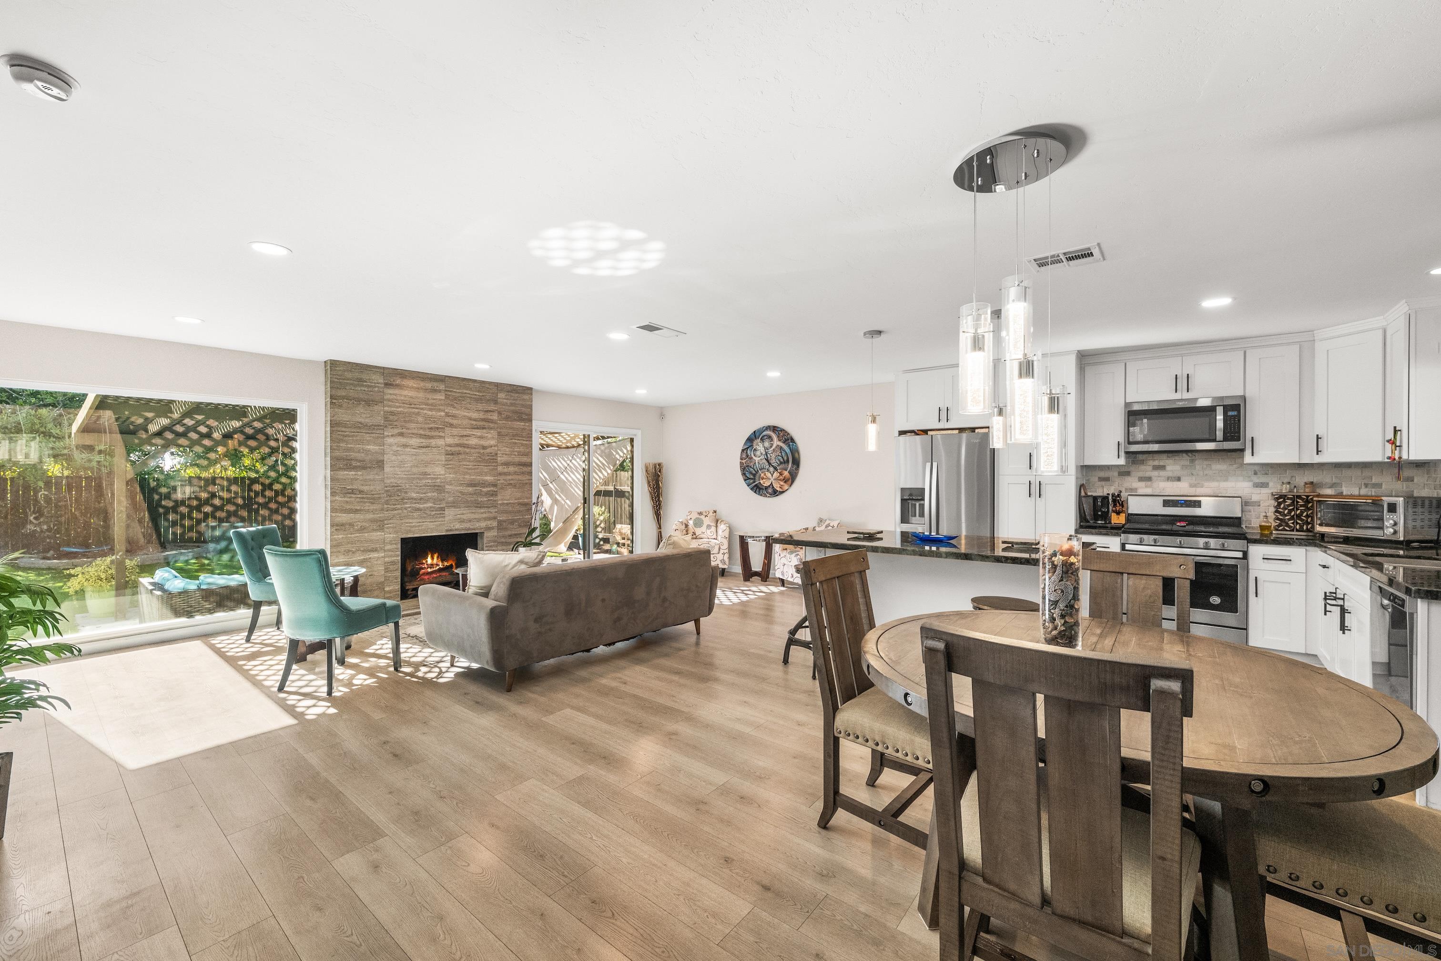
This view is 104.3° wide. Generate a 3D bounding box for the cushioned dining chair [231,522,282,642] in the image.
[{"bbox_3d":[-3.627,0.846,4.806,0.655,0.942,0.536,0,0,-8],"label":"cushioned dining chair"}]

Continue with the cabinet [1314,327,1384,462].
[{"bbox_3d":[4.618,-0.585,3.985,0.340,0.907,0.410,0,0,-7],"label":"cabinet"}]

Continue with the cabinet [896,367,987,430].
[{"bbox_3d":[2.375,-0.801,5.787,0.920,0.590,0.600,0,0,38],"label":"cabinet"}]

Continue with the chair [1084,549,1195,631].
[{"bbox_3d":[1.660,0.834,2.320,0.480,1.020,0.570,0,0,38],"label":"chair"}]

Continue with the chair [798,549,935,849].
[{"bbox_3d":[0.697,0.830,2.218,0.570,1.020,0.490,0,0,38],"label":"chair"}]

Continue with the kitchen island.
[{"bbox_3d":[1.480,0.880,3.923,1.840,0.915,1.170,0,0,38],"label":"kitchen island"}]

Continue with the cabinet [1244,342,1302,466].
[{"bbox_3d":[4.345,-0.588,4.440,0.305,0.907,0.330,0,0,38],"label":"cabinet"}]

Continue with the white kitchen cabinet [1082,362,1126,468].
[{"bbox_3d":[3.518,-0.590,5.124,0.316,0.901,0.327,0,0,38],"label":"white kitchen cabinet"}]

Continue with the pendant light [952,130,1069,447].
[{"bbox_3d":[0.971,-0.571,1.883,0.341,1.061,0.341,0,0,38],"label":"pendant light"}]

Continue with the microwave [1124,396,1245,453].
[{"bbox_3d":[3.924,-0.457,4.768,0.753,0.439,0.387,0,0,38],"label":"microwave"}]

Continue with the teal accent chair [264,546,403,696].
[{"bbox_3d":[-2.538,0.866,3.717,0.510,0.905,0.620,0,0,12],"label":"teal accent chair"}]

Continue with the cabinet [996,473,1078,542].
[{"bbox_3d":[3.041,0.637,5.315,0.615,1.371,0.625,0,0,38],"label":"cabinet"}]

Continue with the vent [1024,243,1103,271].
[{"bbox_3d":[1.729,-1.100,2.808,0.300,0.020,0.270,0,0,38],"label":"vent"}]

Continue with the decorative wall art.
[{"bbox_3d":[0.639,-0.255,7.571,0.987,0.985,0.030,0,0,38],"label":"decorative wall art"}]

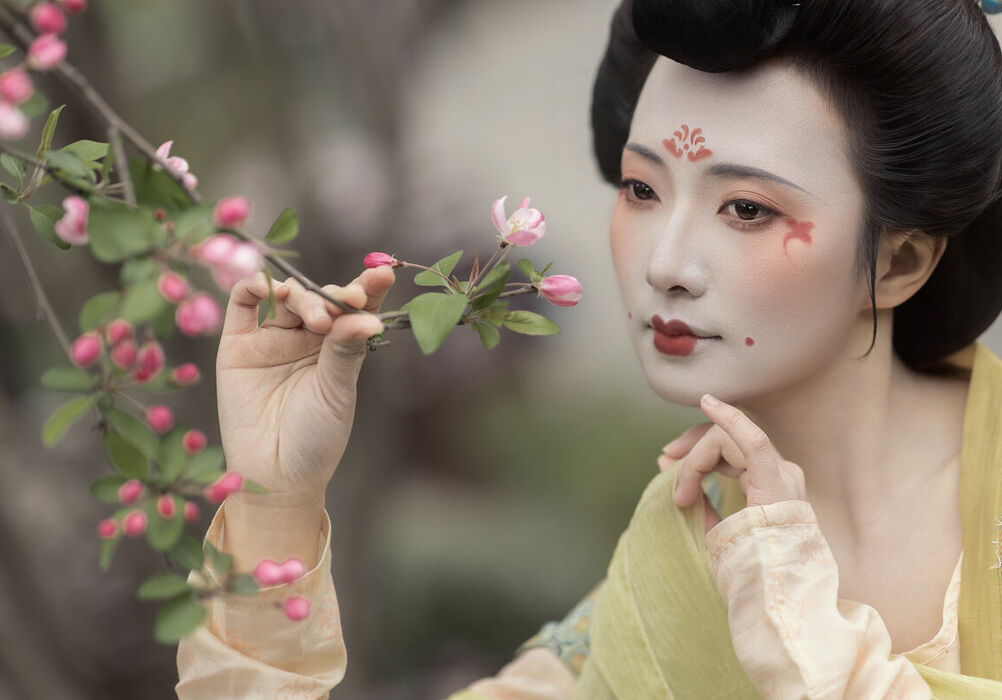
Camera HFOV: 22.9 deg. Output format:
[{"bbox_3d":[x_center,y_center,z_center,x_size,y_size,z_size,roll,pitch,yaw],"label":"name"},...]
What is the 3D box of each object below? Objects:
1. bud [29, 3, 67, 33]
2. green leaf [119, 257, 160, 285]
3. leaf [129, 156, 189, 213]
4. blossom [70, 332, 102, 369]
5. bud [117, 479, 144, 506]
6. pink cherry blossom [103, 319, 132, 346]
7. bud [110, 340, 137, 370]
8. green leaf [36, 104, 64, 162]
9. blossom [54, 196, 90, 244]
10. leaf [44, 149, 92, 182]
[{"bbox_3d":[-0.215,-0.158,1.180,0.015,0.015,0.016,-1,20,-20],"label":"bud"},{"bbox_3d":[-0.176,-0.039,1.210,0.021,0.015,0.008,-6,0,-2],"label":"green leaf"},{"bbox_3d":[-0.176,-0.086,1.280,0.032,0.030,0.016,0,2,0],"label":"leaf"},{"bbox_3d":[-0.200,0.000,1.190,0.015,0.018,0.015,-14,6,0],"label":"blossom"},{"bbox_3d":[-0.178,0.068,1.190,0.014,0.011,0.011,-50,-2,-38],"label":"bud"},{"bbox_3d":[-0.188,-0.009,1.220,0.013,0.014,0.013,6,6,0],"label":"pink cherry blossom"},{"bbox_3d":[-0.185,0.002,1.215,0.012,0.016,0.012,9,6,0],"label":"bud"},{"bbox_3d":[-0.230,-0.111,1.270,0.007,0.031,0.007,25,0,32],"label":"green leaf"},{"bbox_3d":[-0.216,-0.066,1.250,0.020,0.025,0.019,1,2,22],"label":"blossom"},{"bbox_3d":[-0.210,-0.090,1.200,0.025,0.014,0.014,11,16,0],"label":"leaf"}]

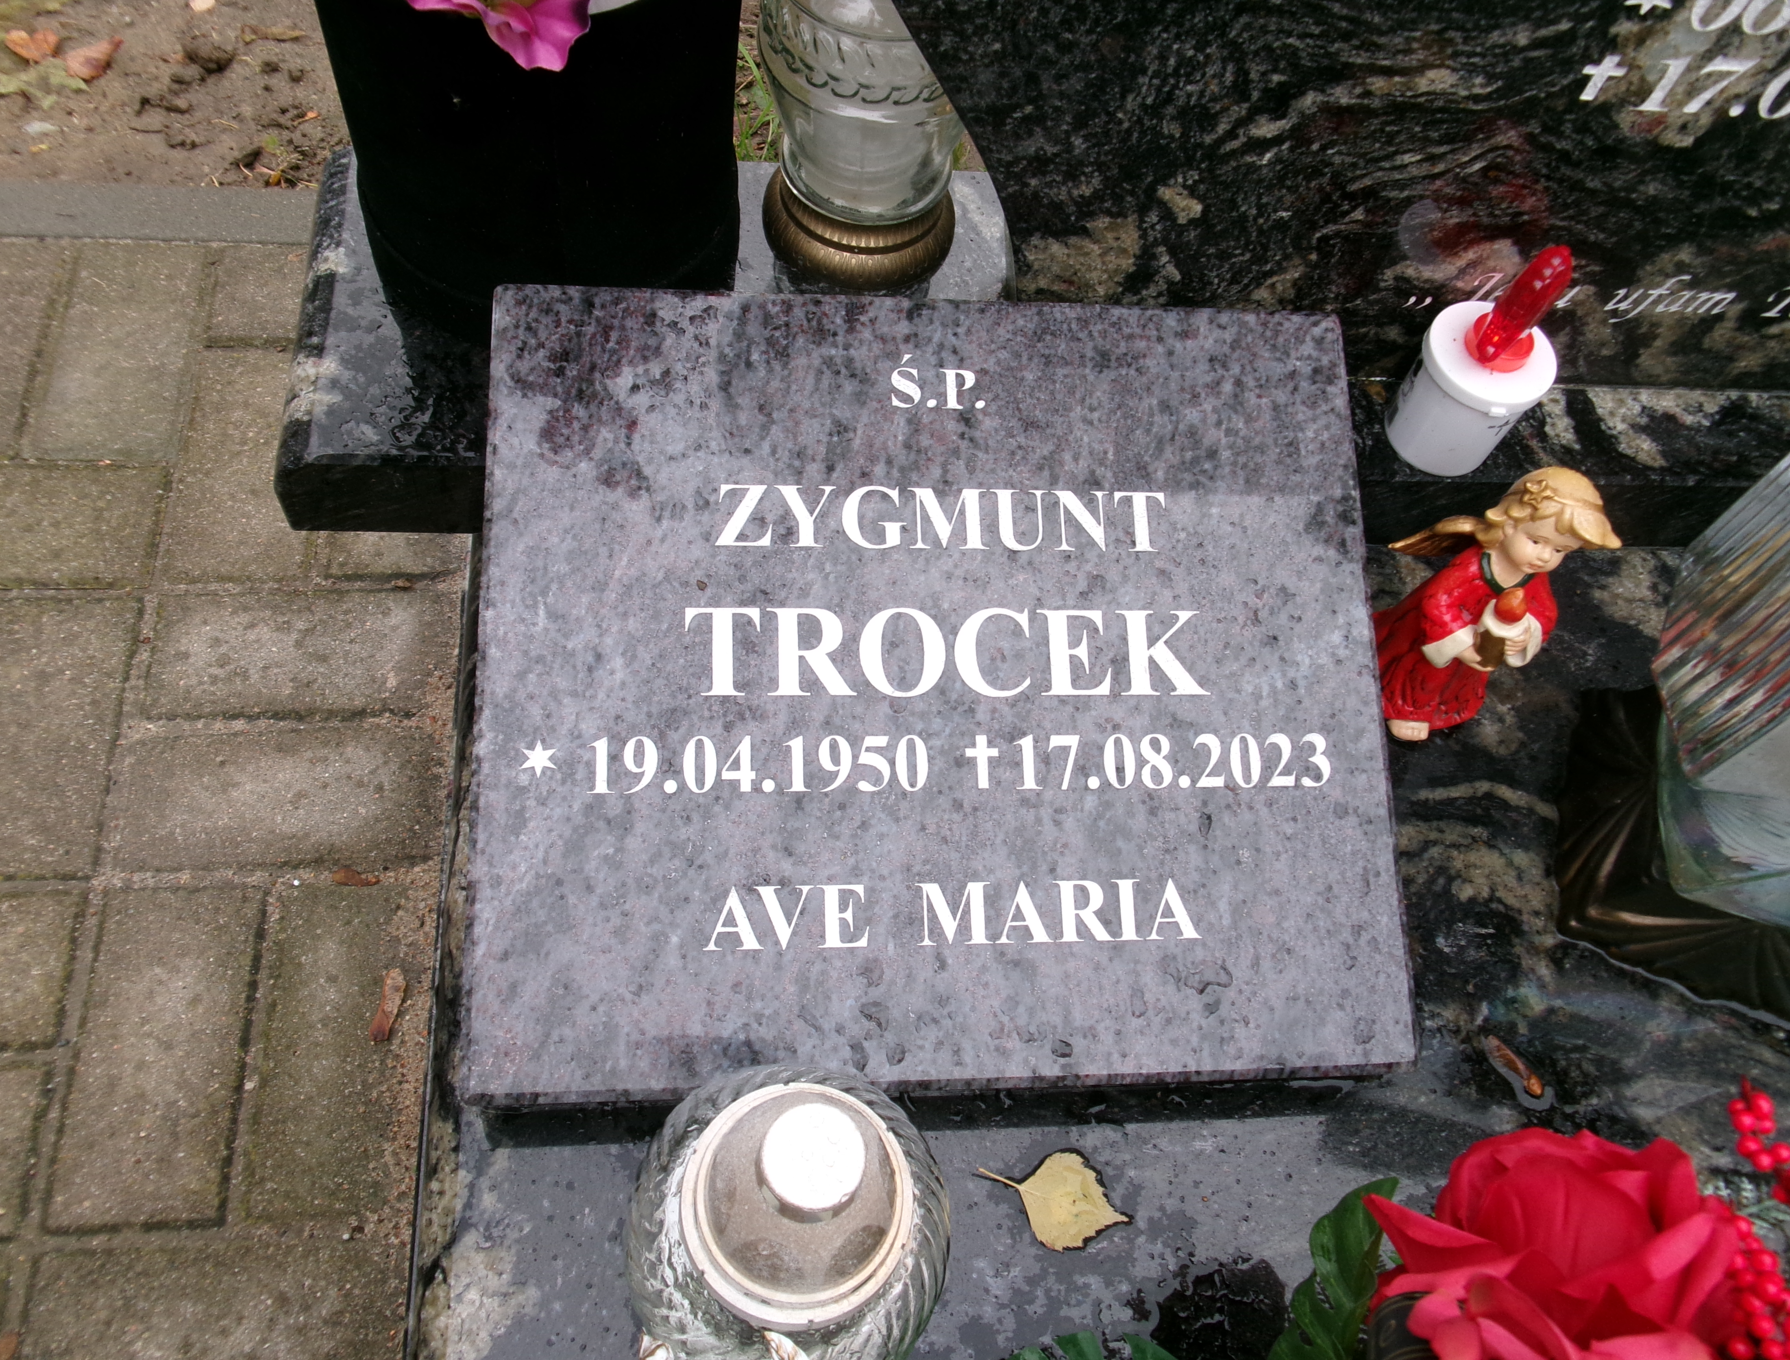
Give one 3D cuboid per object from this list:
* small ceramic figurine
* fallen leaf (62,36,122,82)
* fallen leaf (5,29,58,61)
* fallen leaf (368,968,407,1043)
[{"bbox_3d":[0.289,-0.042,0.715,0.088,0.168,0.077,9,61,-3],"label":"small ceramic figurine"},{"bbox_3d":[-0.653,-0.509,1.202,0.037,0.013,0.055,36,63,12],"label":"fallen leaf"},{"bbox_3d":[-0.705,-0.518,1.199,0.039,0.012,0.041,-10,63,-13],"label":"fallen leaf"},{"bbox_3d":[-0.299,0.193,0.870,0.014,0.009,0.043,9,61,-3],"label":"fallen leaf"}]

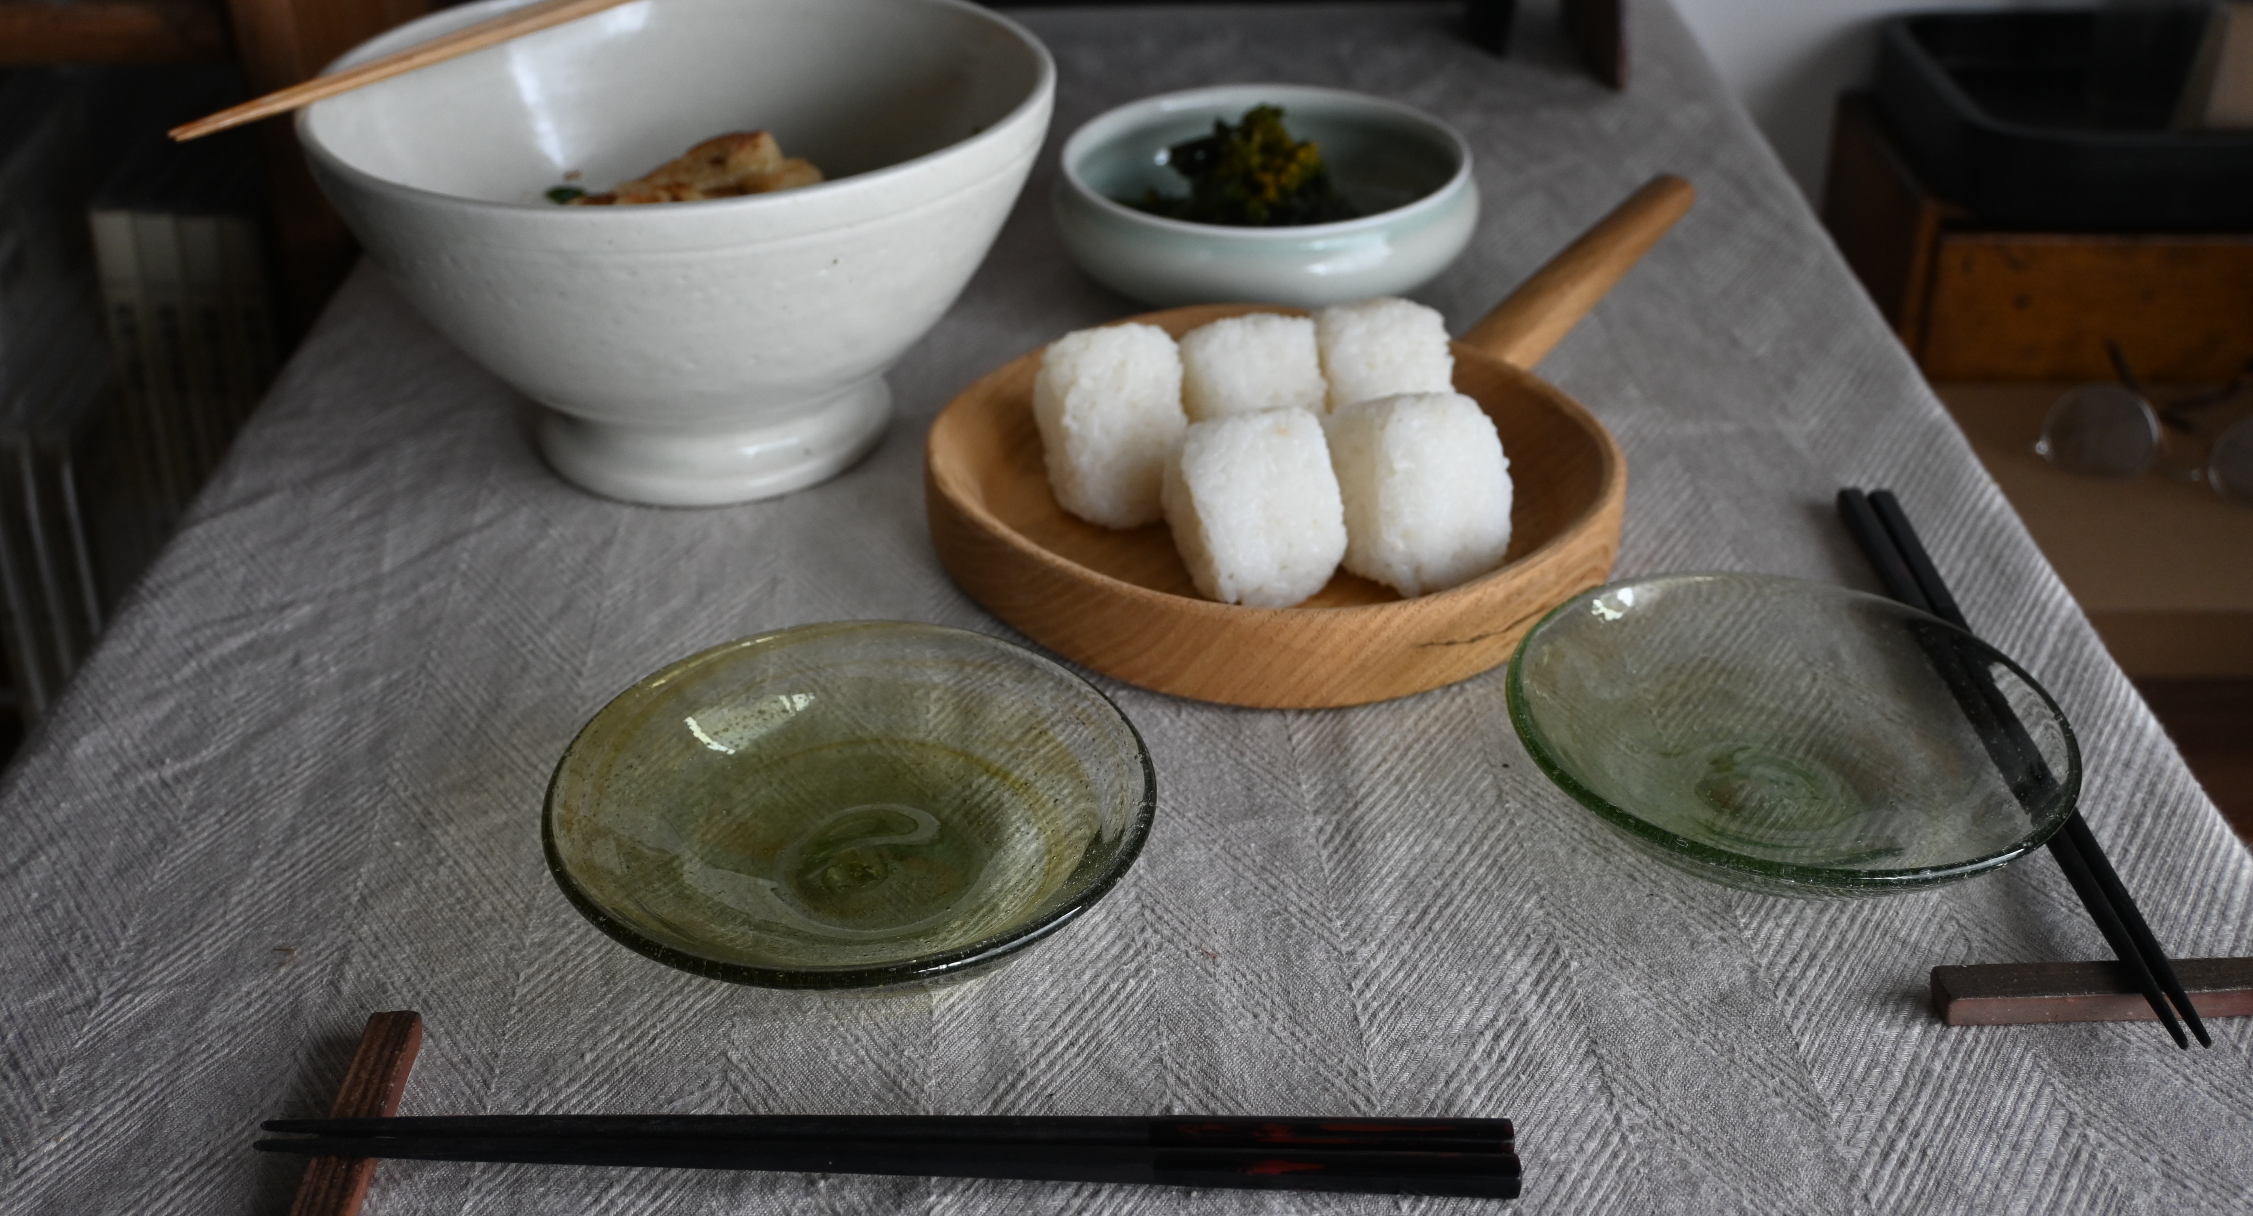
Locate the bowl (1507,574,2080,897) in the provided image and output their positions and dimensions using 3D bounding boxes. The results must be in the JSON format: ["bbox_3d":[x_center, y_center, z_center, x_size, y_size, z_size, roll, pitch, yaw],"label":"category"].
[{"bbox_3d":[0.148,0.035,0.509,0.124,0.025,0.124,0,31,0],"label":"bowl"}]

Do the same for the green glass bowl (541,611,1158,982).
[{"bbox_3d":[-0.058,0.050,0.487,0.131,0.027,0.131,0,31,0],"label":"green glass bowl"}]

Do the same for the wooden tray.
[{"bbox_3d":[0.073,-0.060,0.632,0.271,0.060,0.182,-25,39,-34],"label":"wooden tray"}]

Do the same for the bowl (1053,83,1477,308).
[{"bbox_3d":[0.048,-0.135,0.773,0.143,0.042,0.143,0,31,0],"label":"bowl"}]

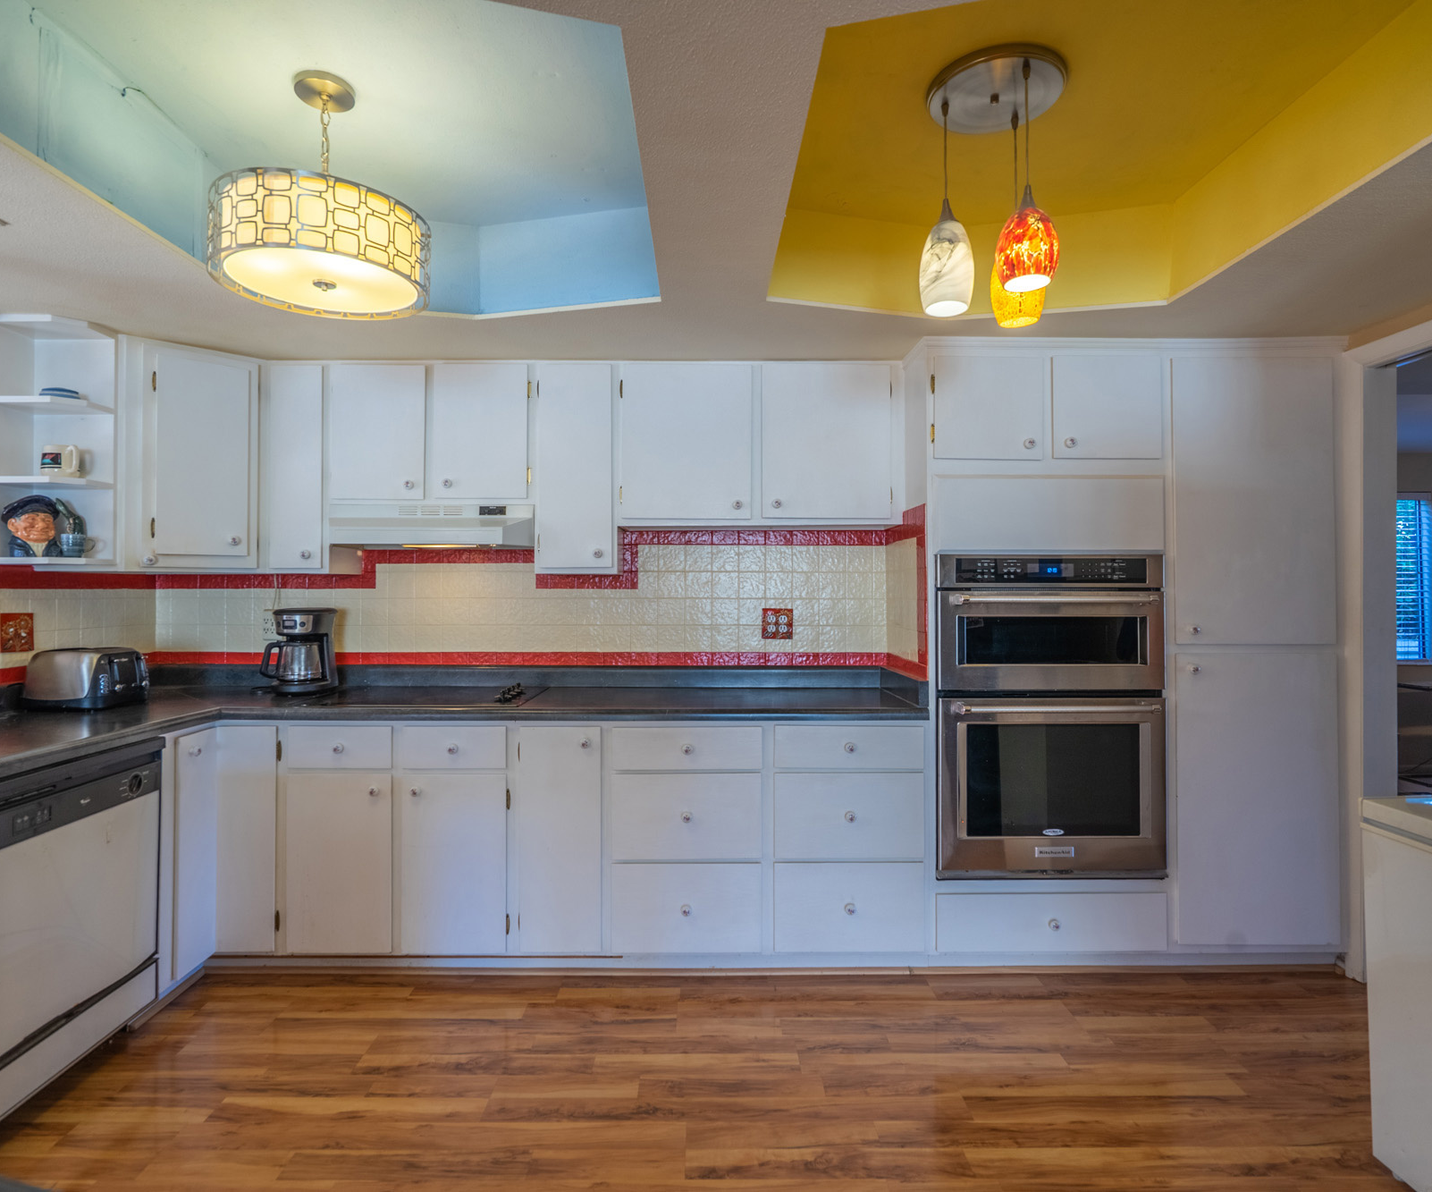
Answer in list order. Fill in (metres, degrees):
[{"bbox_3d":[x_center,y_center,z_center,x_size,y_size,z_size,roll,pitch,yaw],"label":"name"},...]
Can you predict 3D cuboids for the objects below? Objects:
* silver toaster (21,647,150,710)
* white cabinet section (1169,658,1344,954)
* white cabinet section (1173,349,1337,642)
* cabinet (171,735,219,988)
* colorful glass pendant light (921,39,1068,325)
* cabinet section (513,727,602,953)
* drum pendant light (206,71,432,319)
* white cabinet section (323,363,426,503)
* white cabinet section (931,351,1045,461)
[{"bbox_3d":[-2.122,0.277,2.697,0.262,0.190,0.245,0,0,-5],"label":"silver toaster"},{"bbox_3d":[1.773,0.666,2.890,0.530,0.965,0.560,0,0,-1],"label":"white cabinet section"},{"bbox_3d":[1.806,-0.321,2.968,0.559,0.978,0.600,0,0,-1],"label":"white cabinet section"},{"bbox_3d":[-1.965,0.815,2.565,0.570,0.760,0.215,0,0,-1],"label":"cabinet"},{"bbox_3d":[0.620,-0.900,1.775,0.315,0.515,0.330,0,0,0],"label":"colorful glass pendant light"},{"bbox_3d":[-0.528,0.814,2.940,0.301,0.751,0.600,0,0,-1],"label":"cabinet section"},{"bbox_3d":[-0.891,-0.926,1.810,0.455,0.460,0.455,0,0,0],"label":"drum pendant light"},{"bbox_3d":[-1.231,-0.593,3.020,0.360,0.490,0.300,0,0,-1],"label":"white cabinet section"},{"bbox_3d":[0.893,-0.622,2.875,0.360,0.350,0.530,0,0,-1],"label":"white cabinet section"}]

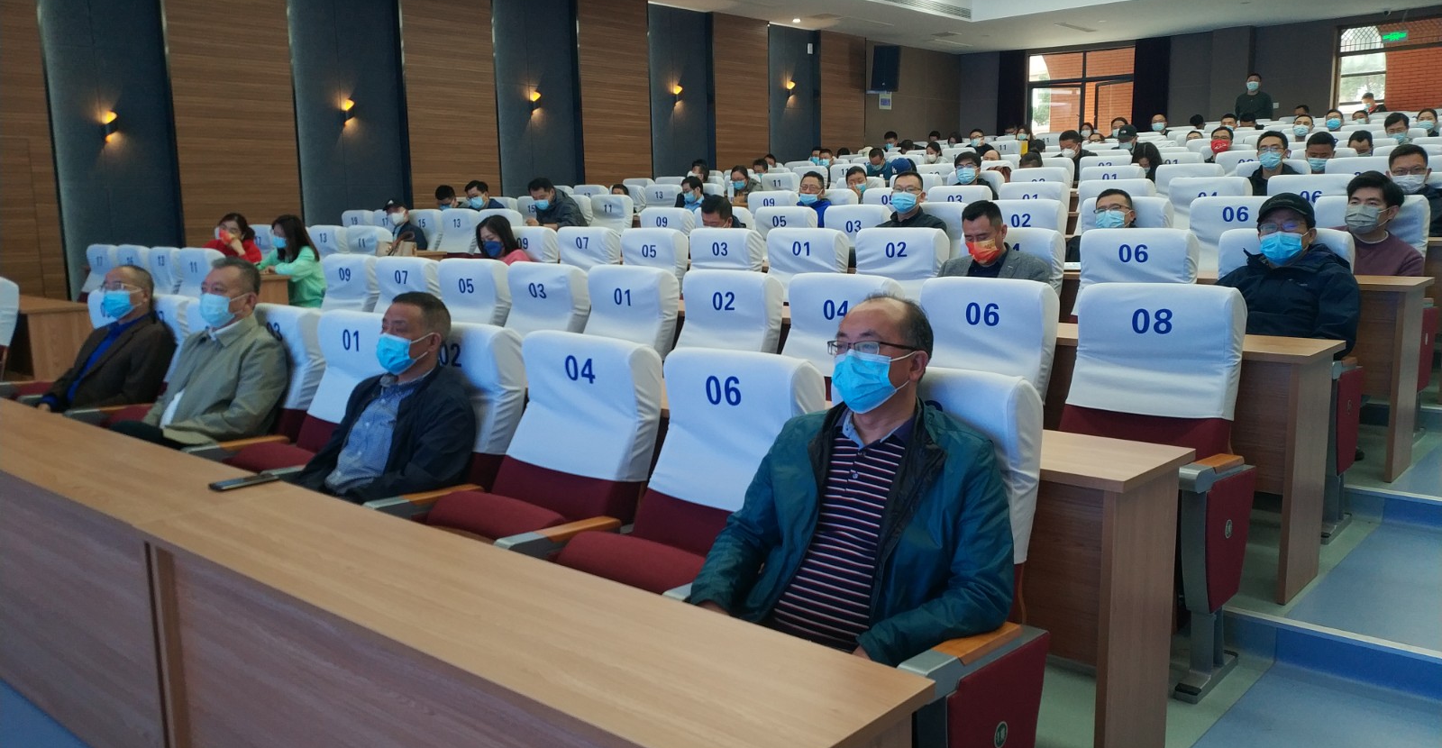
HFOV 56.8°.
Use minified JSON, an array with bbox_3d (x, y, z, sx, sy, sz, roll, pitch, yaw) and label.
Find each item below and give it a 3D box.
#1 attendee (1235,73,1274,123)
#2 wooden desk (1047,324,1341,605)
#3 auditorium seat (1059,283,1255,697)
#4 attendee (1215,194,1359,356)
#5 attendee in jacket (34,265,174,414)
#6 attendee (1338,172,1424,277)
[{"bbox_3d":[6.698,-2.924,16.798,0.500,1.680,0.340,4,10,34],"label":"attendee"},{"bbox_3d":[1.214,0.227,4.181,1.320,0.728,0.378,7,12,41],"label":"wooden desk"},{"bbox_3d":[1.110,0.269,3.681,0.610,1.020,0.660,6,11,41],"label":"auditorium seat"},{"bbox_3d":[1.808,-0.032,4.478,0.556,1.149,0.749,7,12,41],"label":"attendee"},{"bbox_3d":[-2.745,0.135,5.835,0.570,1.190,0.800,7,11,44],"label":"attendee in jacket"},{"bbox_3d":[2.629,-0.273,5.524,0.536,1.133,0.728,7,12,41],"label":"attendee"}]

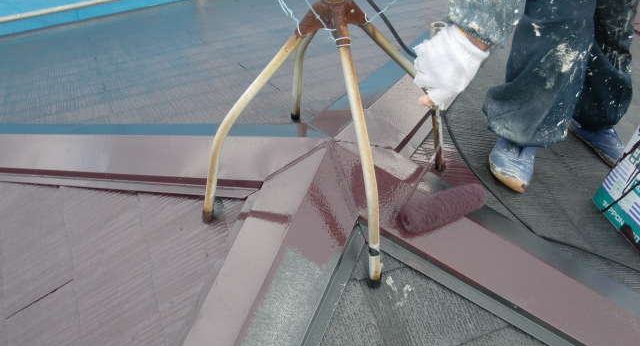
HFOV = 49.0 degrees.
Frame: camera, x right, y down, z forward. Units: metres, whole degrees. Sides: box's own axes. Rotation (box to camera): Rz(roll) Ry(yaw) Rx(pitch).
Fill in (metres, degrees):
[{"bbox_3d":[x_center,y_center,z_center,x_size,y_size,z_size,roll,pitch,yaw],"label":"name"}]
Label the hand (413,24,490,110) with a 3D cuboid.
[{"bbox_3d":[0.223,-0.188,1.230,0.108,0.132,0.078,36,23,-10],"label":"hand"}]

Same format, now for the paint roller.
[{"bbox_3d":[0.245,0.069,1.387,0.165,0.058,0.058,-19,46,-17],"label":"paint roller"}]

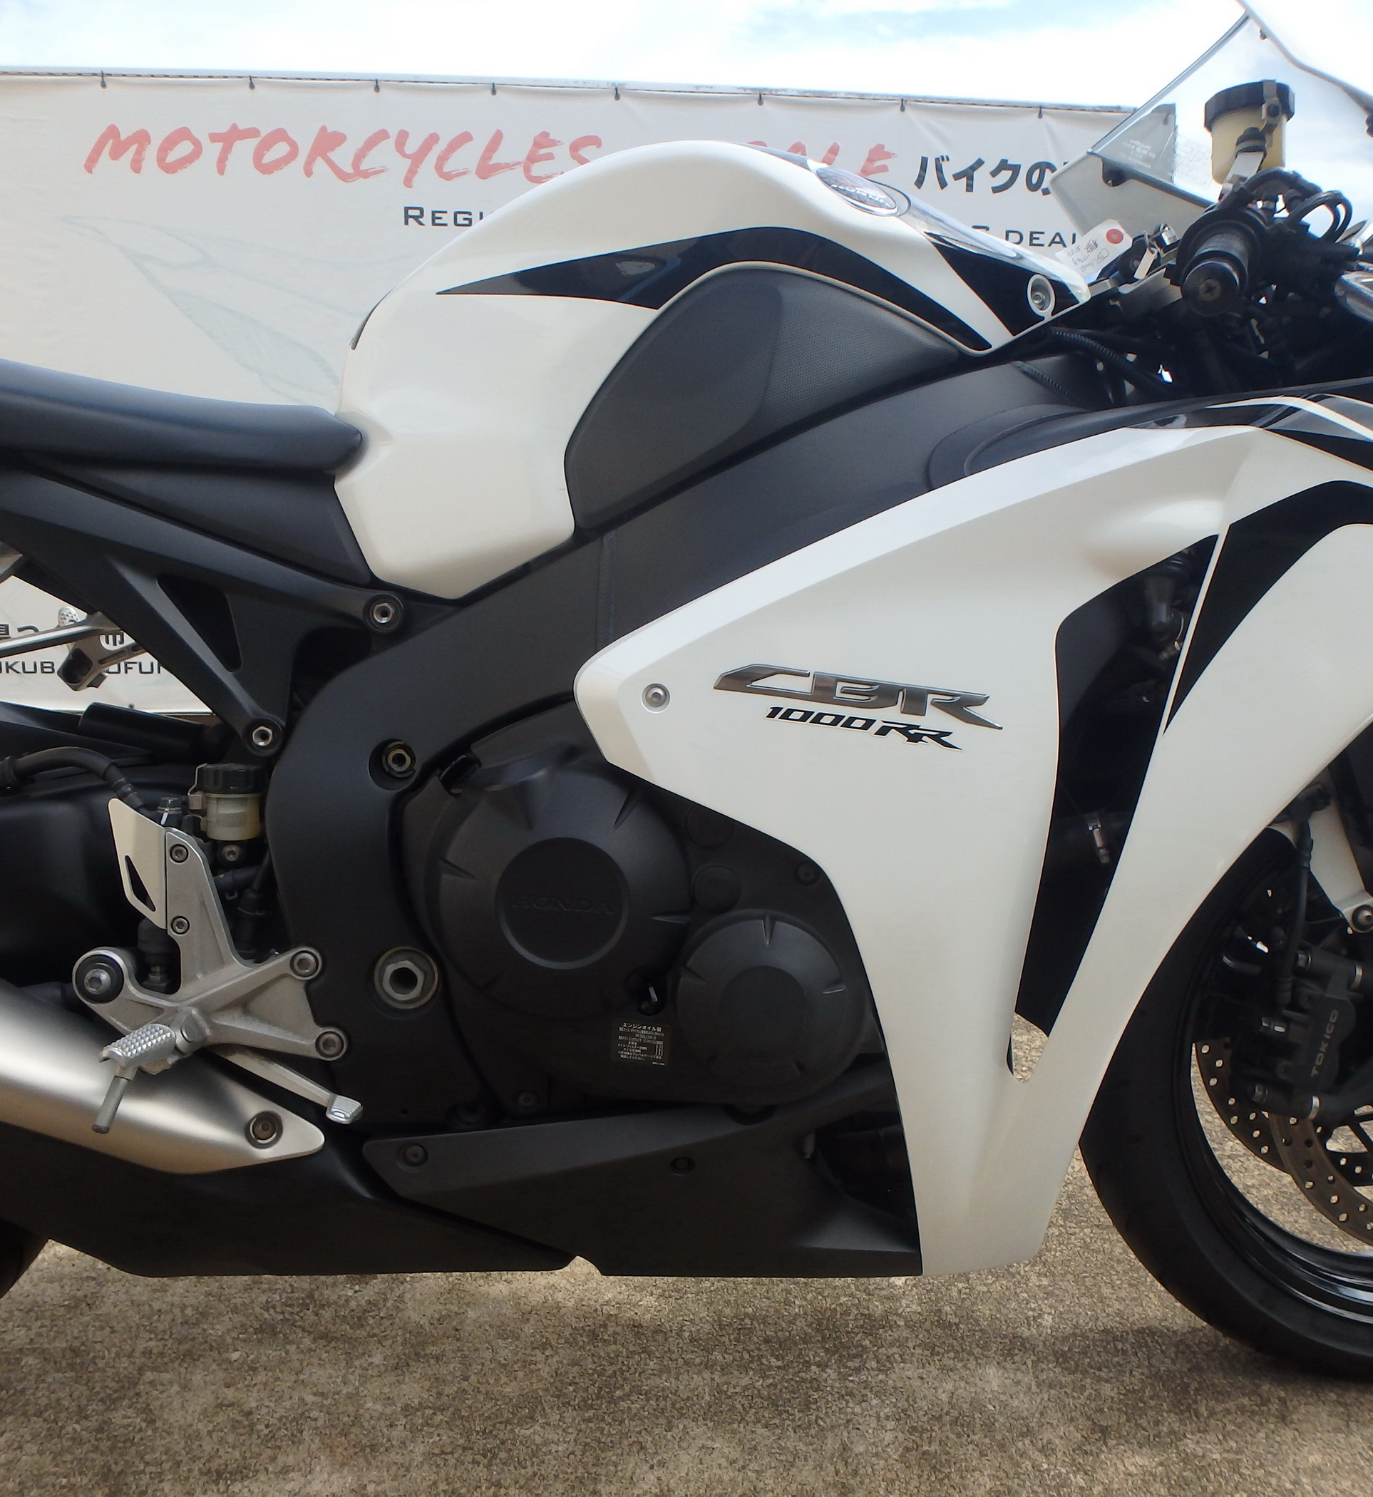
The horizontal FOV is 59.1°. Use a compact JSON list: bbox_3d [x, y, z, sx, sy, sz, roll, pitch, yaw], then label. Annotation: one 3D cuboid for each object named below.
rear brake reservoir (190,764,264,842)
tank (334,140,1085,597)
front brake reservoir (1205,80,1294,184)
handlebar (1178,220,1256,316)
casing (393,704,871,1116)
[{"bbox_3d":[-0.316,0.038,0.835,0.048,0.057,0.048,0,6,-2],"label":"rear brake reservoir"},{"bbox_3d":[0.022,-0.295,0.951,0.535,0.345,0.310,0,6,-2],"label":"tank"},{"bbox_3d":[0.343,-0.372,0.738,0.055,0.062,0.055,0,6,-2],"label":"front brake reservoir"},{"bbox_3d":[0.303,-0.271,0.691,0.045,0.045,0.145,13,31,21],"label":"handlebar"},{"bbox_3d":[-0.034,0.111,0.841,0.325,0.285,0.150,0,6,-2],"label":"casing"}]

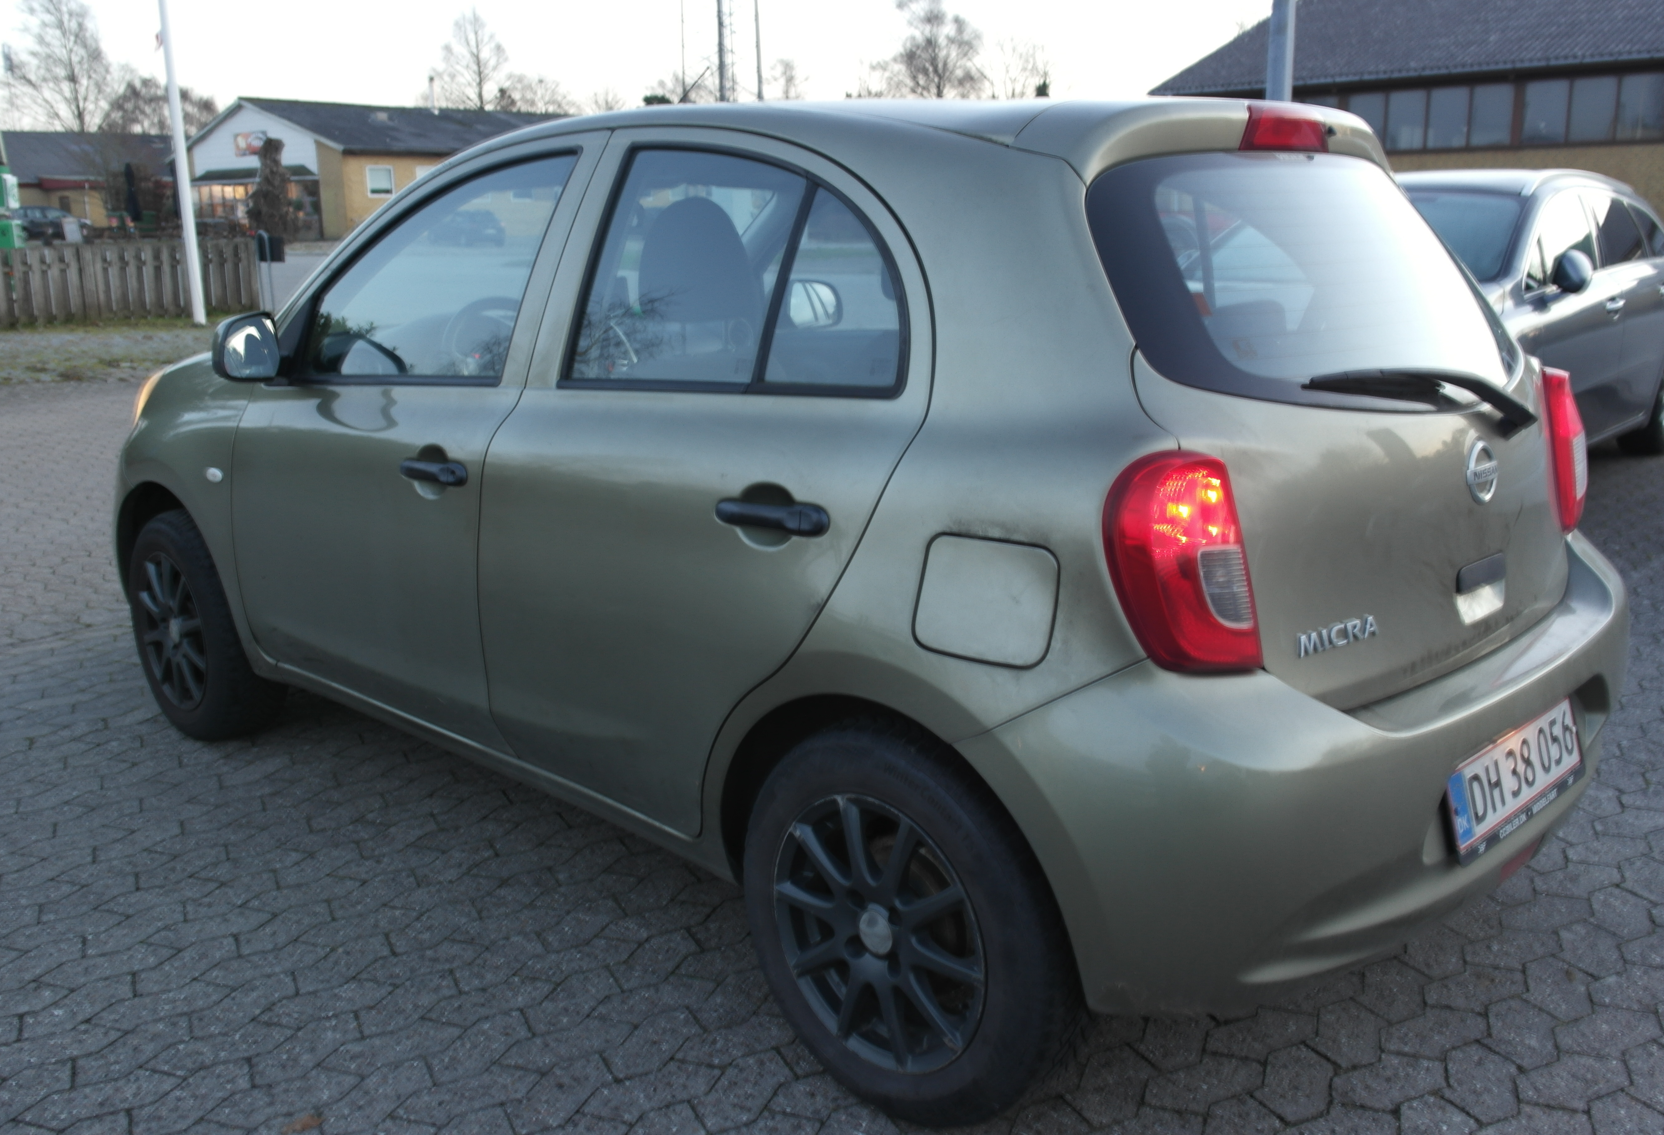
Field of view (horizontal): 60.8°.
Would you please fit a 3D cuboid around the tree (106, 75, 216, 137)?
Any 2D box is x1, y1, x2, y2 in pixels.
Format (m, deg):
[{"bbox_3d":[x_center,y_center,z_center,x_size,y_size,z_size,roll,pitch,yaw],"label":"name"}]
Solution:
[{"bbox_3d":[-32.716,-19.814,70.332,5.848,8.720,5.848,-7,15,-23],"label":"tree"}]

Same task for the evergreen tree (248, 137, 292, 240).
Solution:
[{"bbox_3d":[-15.807,-10.636,40.000,1.323,2.964,1.323,-6,14,-20],"label":"evergreen tree"}]

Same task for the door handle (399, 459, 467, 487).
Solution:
[{"bbox_3d":[-0.762,-0.183,2.710,0.225,0.046,0.047,12,18,43],"label":"door handle"}]

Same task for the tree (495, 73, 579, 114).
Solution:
[{"bbox_3d":[-17.144,-24.111,82.000,4.596,8.845,4.596,-3,14,-11],"label":"tree"}]

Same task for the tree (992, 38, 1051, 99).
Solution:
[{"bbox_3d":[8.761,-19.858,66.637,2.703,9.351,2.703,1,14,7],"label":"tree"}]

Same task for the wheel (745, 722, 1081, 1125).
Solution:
[{"bbox_3d":[0.115,0.522,2.117,0.592,0.592,0.175,12,18,43],"label":"wheel"}]

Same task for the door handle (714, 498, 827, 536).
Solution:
[{"bbox_3d":[-0.085,-0.077,2.038,0.225,0.055,0.050,12,18,43],"label":"door handle"}]

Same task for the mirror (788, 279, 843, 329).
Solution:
[{"bbox_3d":[-0.065,-0.795,4.269,0.120,0.155,0.200,12,18,43],"label":"mirror"}]

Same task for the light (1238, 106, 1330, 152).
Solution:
[{"bbox_3d":[0.720,-0.697,2.268,0.055,0.067,0.295,12,18,43],"label":"light"}]

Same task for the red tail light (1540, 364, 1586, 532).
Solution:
[{"bbox_3d":[1.362,-0.232,2.668,0.160,0.295,0.195,12,18,43],"label":"red tail light"}]

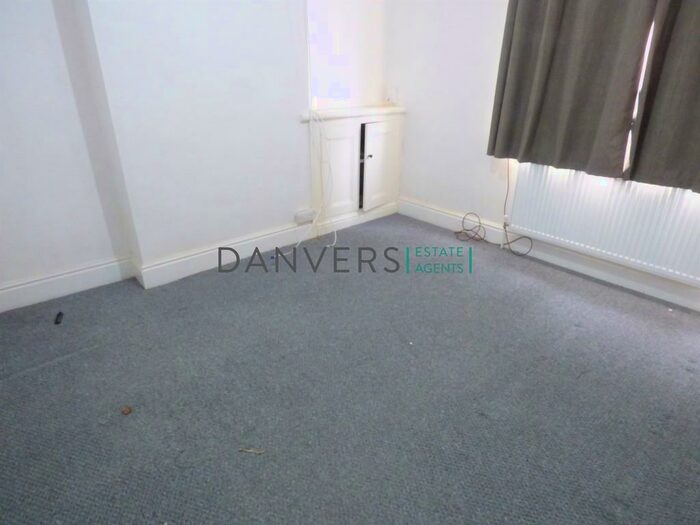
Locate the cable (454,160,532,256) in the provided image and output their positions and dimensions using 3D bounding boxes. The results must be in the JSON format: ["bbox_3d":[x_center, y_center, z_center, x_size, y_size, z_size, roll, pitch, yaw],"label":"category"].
[{"bbox_3d":[1.179,-0.462,3.254,0.130,0.710,0.710,-20,33,-38],"label":"cable"}]

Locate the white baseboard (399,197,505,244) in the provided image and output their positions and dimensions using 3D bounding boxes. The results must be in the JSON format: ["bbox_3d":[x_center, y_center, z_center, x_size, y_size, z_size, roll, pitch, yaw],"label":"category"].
[{"bbox_3d":[0.895,-0.389,3.712,0.025,0.173,1.170,-20,33,-38],"label":"white baseboard"}]

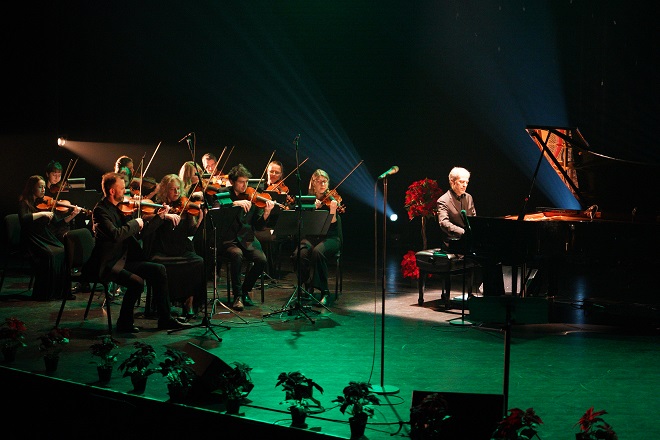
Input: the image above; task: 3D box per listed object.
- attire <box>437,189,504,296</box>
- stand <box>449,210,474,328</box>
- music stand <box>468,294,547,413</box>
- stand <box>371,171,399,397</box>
[{"bbox_3d":[1.338,0.227,12.400,0.700,1.050,0.520,4,8,28],"label":"attire"},{"bbox_3d":[1.225,0.433,11.715,0.250,1.050,0.250,0,7,0],"label":"stand"},{"bbox_3d":[1.132,0.932,8.285,0.510,0.910,0.450,0,7,2],"label":"music stand"},{"bbox_3d":[0.392,0.455,9.303,0.250,1.600,0.250,0,7,0],"label":"stand"}]

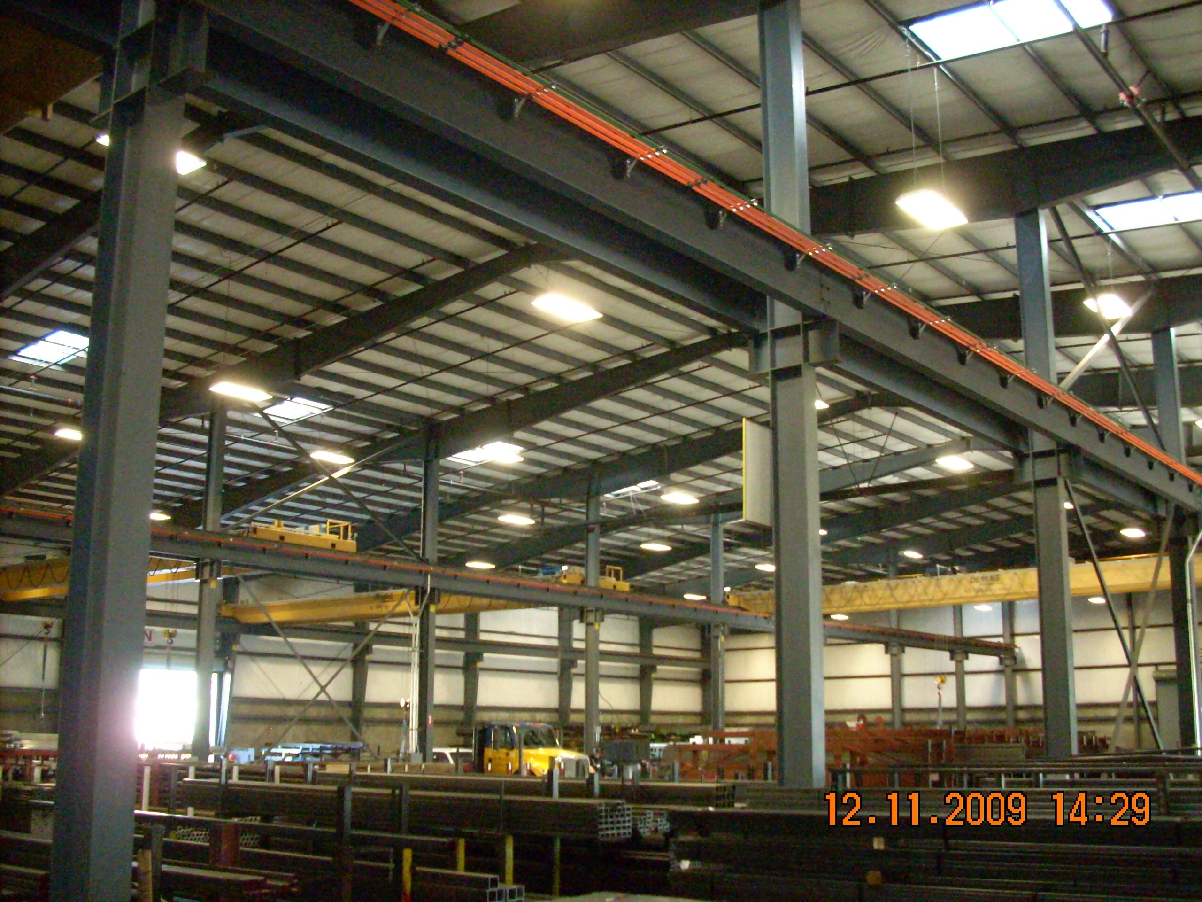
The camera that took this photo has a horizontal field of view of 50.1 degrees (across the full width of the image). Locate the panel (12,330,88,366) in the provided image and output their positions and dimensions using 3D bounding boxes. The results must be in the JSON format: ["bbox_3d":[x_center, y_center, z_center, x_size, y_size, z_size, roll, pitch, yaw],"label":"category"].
[{"bbox_3d":[-13.569,-2.524,31.939,2.400,0.100,1.220,-15,-19,36],"label":"panel"}]

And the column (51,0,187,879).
[{"bbox_3d":[-2.719,-1.145,7.545,0.430,10.100,0.250,-10,-16,38],"label":"column"}]

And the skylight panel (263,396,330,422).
[{"bbox_3d":[-8.900,-1.253,37.724,2.400,0.100,1.220,-15,-19,36],"label":"skylight panel"}]

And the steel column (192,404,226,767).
[{"bbox_3d":[-10.653,4.245,34.764,0.440,11.433,0.280,-10,-16,38],"label":"steel column"}]

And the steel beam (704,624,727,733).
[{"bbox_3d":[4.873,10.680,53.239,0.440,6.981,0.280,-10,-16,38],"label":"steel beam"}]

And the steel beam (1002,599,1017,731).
[{"bbox_3d":[23.175,12.874,72.767,0.420,10.600,0.270,-10,-16,38],"label":"steel beam"}]

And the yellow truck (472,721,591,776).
[{"bbox_3d":[-3.117,10.602,43.500,6.000,2.800,2.450,-10,-16,38],"label":"yellow truck"}]

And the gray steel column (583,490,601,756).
[{"bbox_3d":[-0.322,7.088,47.385,0.440,11.540,0.280,-10,-16,38],"label":"gray steel column"}]

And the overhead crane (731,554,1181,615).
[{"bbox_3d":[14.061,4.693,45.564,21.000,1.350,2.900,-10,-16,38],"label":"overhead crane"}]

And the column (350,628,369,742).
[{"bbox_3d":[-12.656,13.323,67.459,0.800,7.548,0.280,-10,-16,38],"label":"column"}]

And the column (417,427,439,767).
[{"bbox_3d":[-5.180,5.056,38.179,0.420,11.200,0.270,-10,-16,38],"label":"column"}]

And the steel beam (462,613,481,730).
[{"bbox_3d":[-6.861,12.281,68.137,1.100,9.900,0.280,-10,-16,38],"label":"steel beam"}]

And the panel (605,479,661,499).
[{"bbox_3d":[1.021,1.579,54.617,2.950,0.080,1.300,-15,-19,37],"label":"panel"}]

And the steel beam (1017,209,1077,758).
[{"bbox_3d":[7.351,1.294,20.991,0.440,11.605,0.280,-10,-16,38],"label":"steel beam"}]

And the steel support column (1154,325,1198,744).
[{"bbox_3d":[12.523,2.694,27.650,0.440,11.627,0.280,-10,-16,38],"label":"steel support column"}]

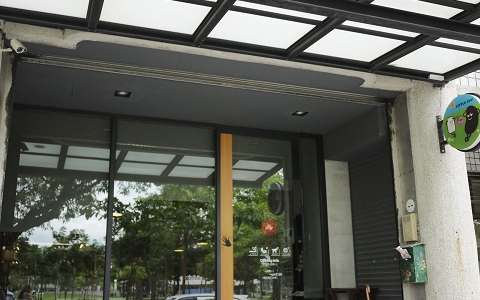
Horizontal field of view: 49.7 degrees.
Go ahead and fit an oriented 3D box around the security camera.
[{"bbox_3d":[-1.781,-0.829,4.145,0.085,0.080,0.190,18,19,-51],"label":"security camera"}]

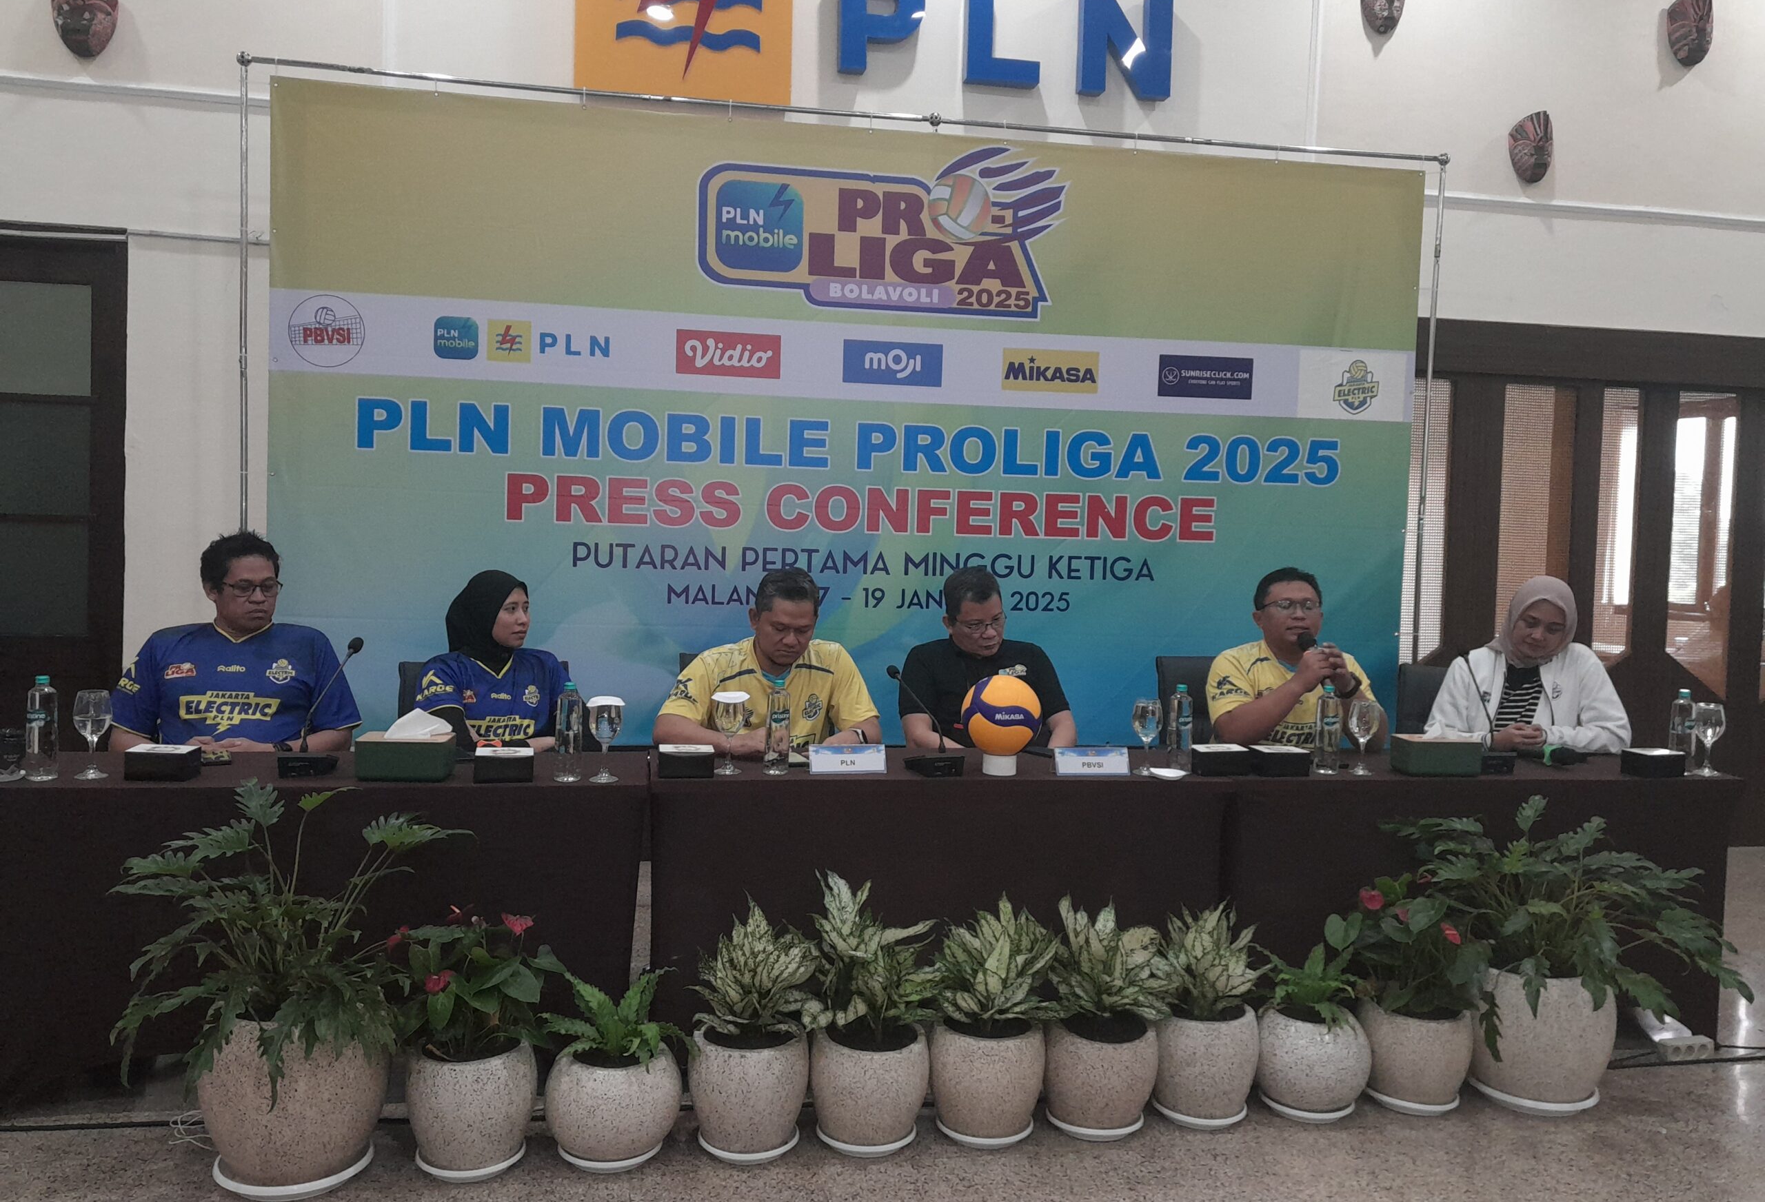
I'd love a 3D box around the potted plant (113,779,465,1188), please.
[{"bbox_3d":[-1.241,0.782,2.877,0.710,0.810,0.600,1,3,-11],"label":"potted plant"}]

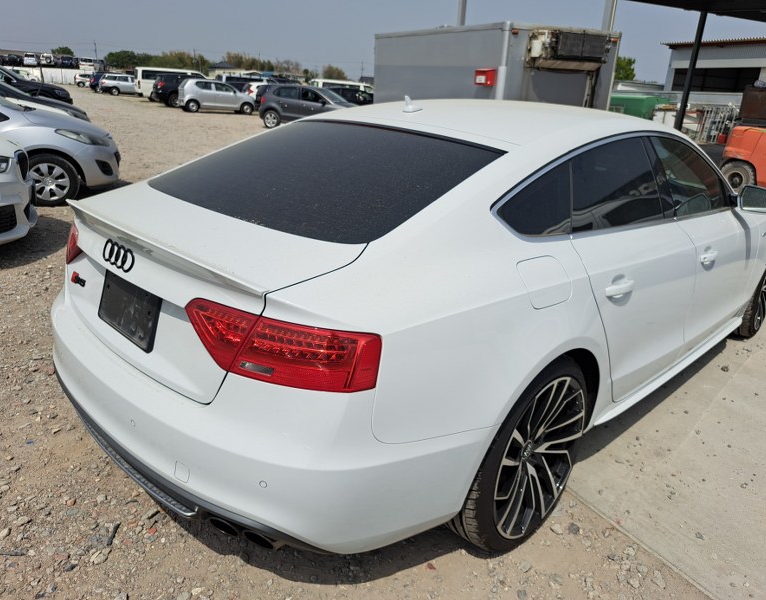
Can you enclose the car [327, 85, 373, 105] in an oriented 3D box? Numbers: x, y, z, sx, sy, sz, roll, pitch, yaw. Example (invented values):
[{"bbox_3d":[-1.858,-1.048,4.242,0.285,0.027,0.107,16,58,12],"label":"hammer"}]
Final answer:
[{"bbox_3d":[-2.278,-11.925,32.827,4.200,1.500,1.700,3,21,2],"label":"car"}]

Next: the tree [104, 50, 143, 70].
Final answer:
[{"bbox_3d":[-36.604,-32.389,77.943,5.400,5.400,5.000,2,21,-1],"label":"tree"}]

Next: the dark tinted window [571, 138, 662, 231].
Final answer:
[{"bbox_3d":[0.781,-0.390,1.882,0.730,0.320,0.050,-16,4,-42],"label":"dark tinted window"}]

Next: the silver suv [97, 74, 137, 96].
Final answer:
[{"bbox_3d":[-18.044,-15.626,40.422,4.400,1.500,1.695,-7,23,-24],"label":"silver suv"}]

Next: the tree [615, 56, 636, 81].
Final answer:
[{"bbox_3d":[18.780,-17.239,45.000,3.600,4.400,3.600,3,21,0],"label":"tree"}]

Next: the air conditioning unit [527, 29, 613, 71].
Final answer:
[{"bbox_3d":[2.531,-3.293,7.374,1.300,0.500,0.340,-7,23,-24],"label":"air conditioning unit"}]

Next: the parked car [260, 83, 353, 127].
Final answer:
[{"bbox_3d":[-2.516,-7.062,20.384,3.985,1.475,1.690,3,21,2],"label":"parked car"}]

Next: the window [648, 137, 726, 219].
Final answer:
[{"bbox_3d":[1.382,-0.549,2.444,0.800,0.340,0.050,-16,4,-42],"label":"window"}]

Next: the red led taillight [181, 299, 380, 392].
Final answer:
[{"bbox_3d":[-0.255,0.107,1.212,0.512,0.176,0.109,12,21,25],"label":"red led taillight"}]

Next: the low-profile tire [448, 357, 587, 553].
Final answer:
[{"bbox_3d":[0.419,0.464,1.806,0.660,0.660,0.260,-16,26,-43],"label":"low-profile tire"}]

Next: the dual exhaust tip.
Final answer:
[{"bbox_3d":[-0.357,0.601,1.466,0.210,0.085,0.130,15,23,31],"label":"dual exhaust tip"}]

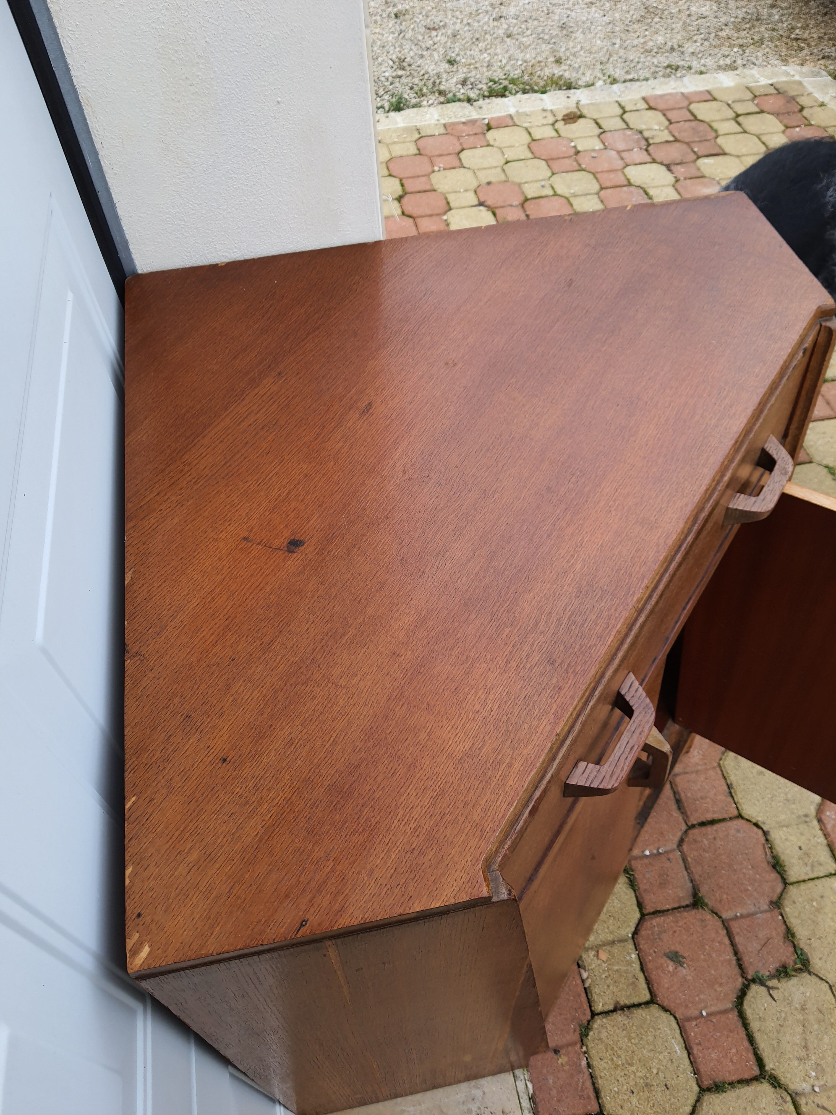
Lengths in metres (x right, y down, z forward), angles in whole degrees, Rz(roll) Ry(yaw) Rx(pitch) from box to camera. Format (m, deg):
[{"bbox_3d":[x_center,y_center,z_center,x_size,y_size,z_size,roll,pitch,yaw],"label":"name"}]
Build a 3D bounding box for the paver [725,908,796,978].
[{"bbox_3d":[0.504,0.578,1.240,0.081,0.055,0.081,-10,53,-5],"label":"paver"}]

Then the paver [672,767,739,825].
[{"bbox_3d":[0.463,0.403,1.373,0.081,0.055,0.081,-10,53,-5],"label":"paver"}]

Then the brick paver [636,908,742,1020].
[{"bbox_3d":[0.392,0.597,1.231,0.135,0.055,0.135,-10,53,-5],"label":"brick paver"}]

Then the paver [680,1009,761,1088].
[{"bbox_3d":[0.412,0.685,1.164,0.081,0.055,0.081,-10,53,-5],"label":"paver"}]

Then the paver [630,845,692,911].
[{"bbox_3d":[0.372,0.509,1.298,0.081,0.055,0.081,-10,53,-5],"label":"paver"}]

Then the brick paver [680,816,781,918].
[{"bbox_3d":[0.484,0.490,1.307,0.135,0.055,0.135,-10,53,-5],"label":"brick paver"}]

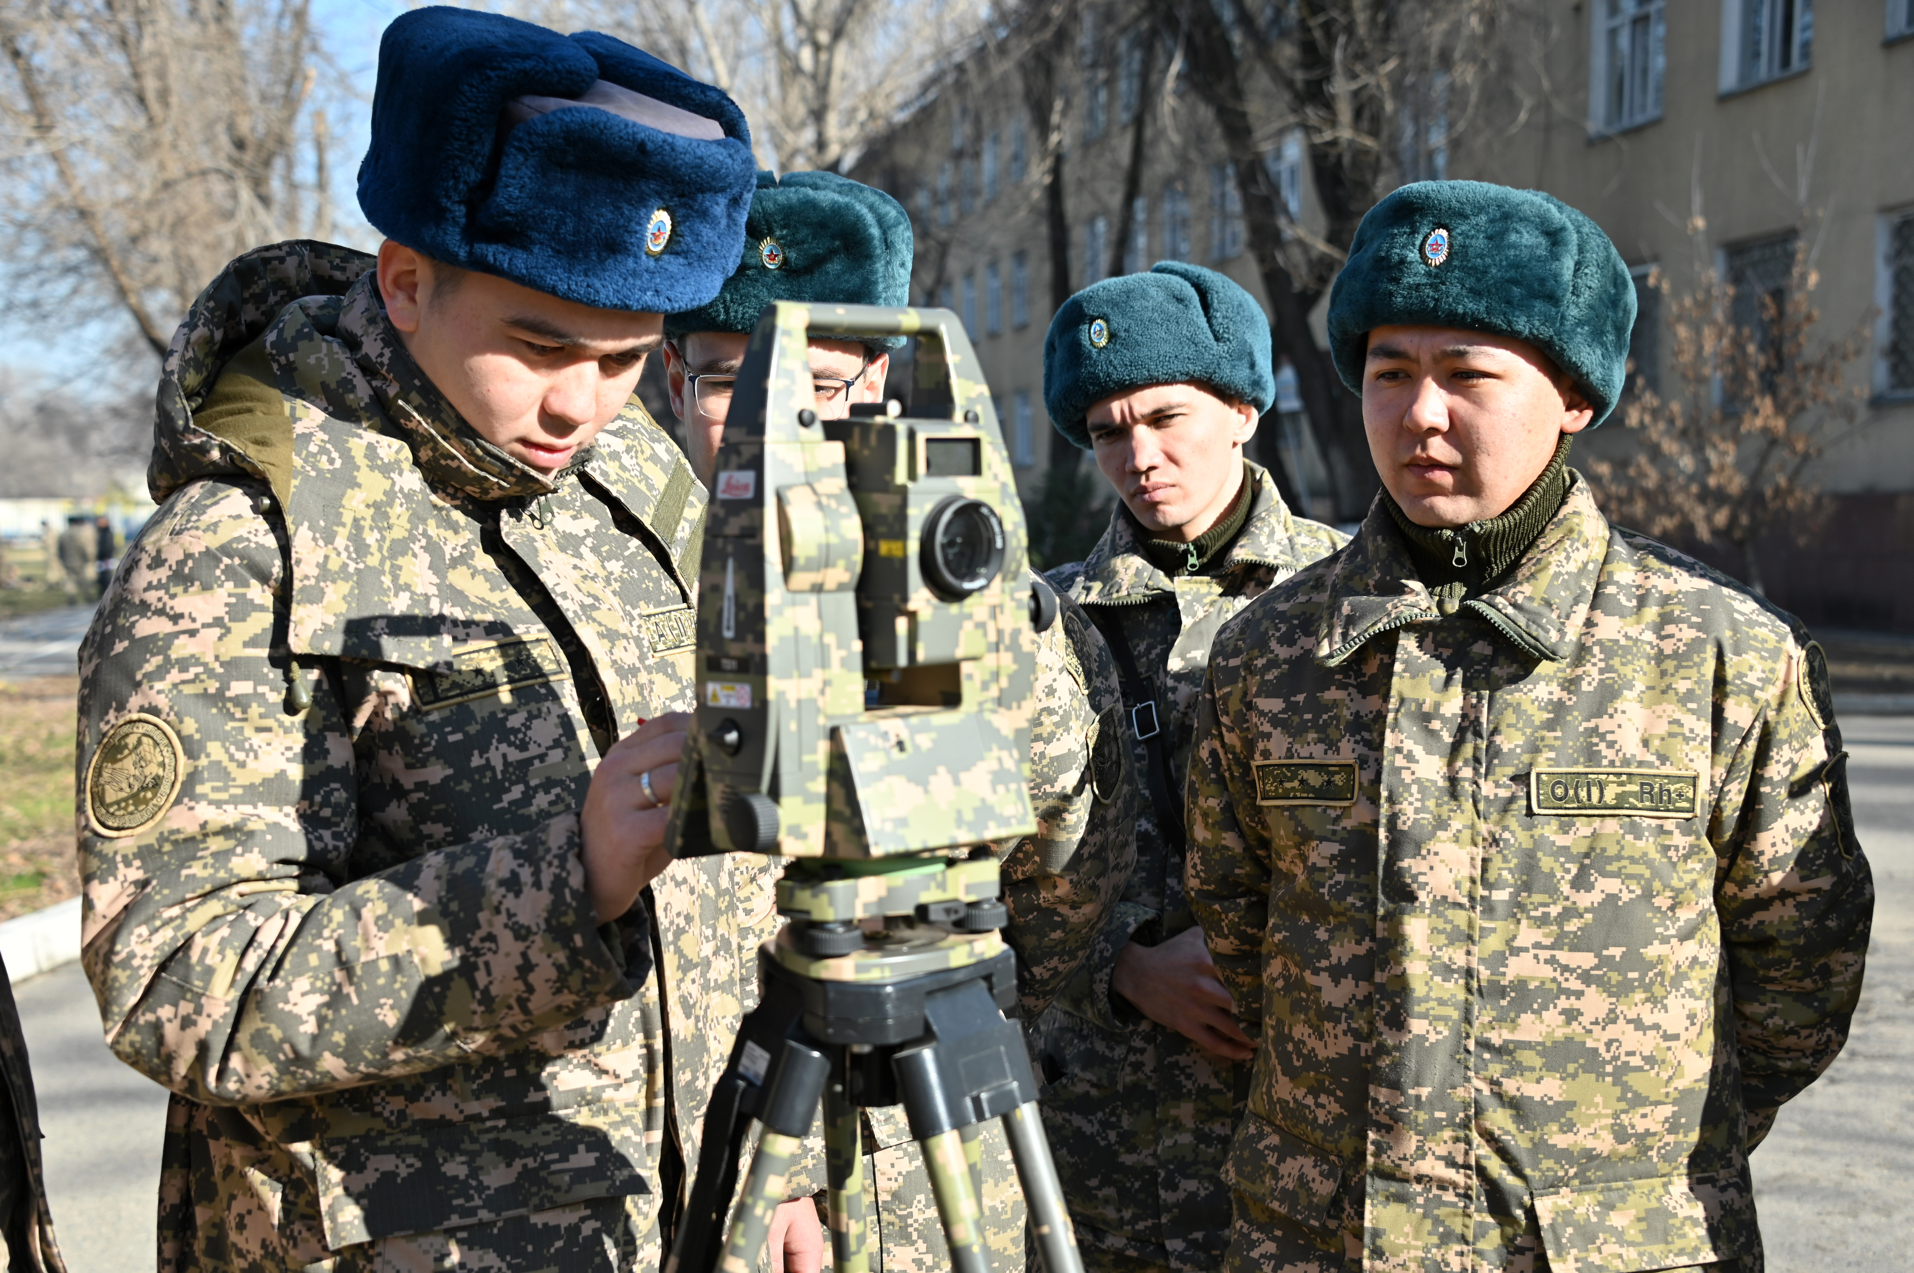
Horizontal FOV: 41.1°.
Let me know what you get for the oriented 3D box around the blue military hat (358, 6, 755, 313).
[{"bbox_3d":[-0.274,-0.327,1.745,0.230,0.160,0.265,-3,28,-46],"label":"blue military hat"}]

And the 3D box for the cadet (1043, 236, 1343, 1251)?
[{"bbox_3d":[0.268,0.503,2.750,0.520,1.800,0.360,1,3,25],"label":"cadet"}]

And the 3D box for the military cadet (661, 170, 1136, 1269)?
[{"bbox_3d":[-0.075,0.494,2.350,0.530,1.840,0.360,0,3,2],"label":"military cadet"}]

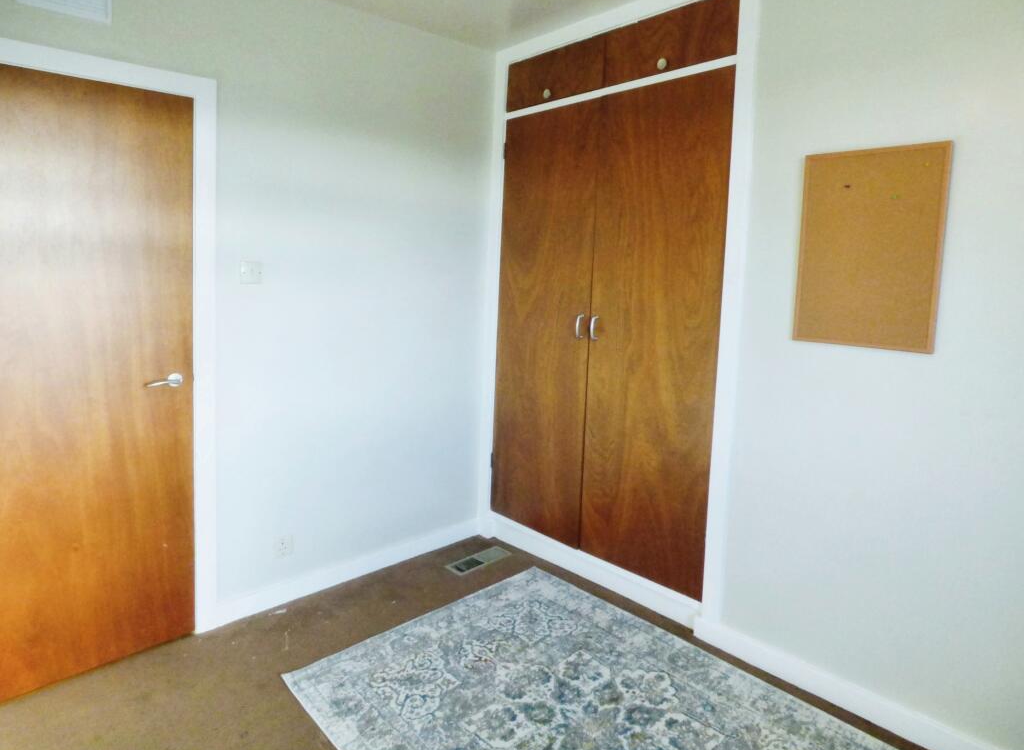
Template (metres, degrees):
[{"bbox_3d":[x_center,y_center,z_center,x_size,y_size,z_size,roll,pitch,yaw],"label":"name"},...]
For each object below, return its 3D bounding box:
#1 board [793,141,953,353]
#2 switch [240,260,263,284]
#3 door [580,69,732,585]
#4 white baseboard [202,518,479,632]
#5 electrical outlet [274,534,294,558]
[{"bbox_3d":[1.099,-0.389,1.834,0.396,0.603,0.018,9,8,44],"label":"board"},{"bbox_3d":[-1.000,-0.396,2.279,0.086,0.088,0.012,-4,7,-40],"label":"switch"},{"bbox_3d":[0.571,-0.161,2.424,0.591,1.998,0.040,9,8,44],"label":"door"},{"bbox_3d":[-0.680,0.860,2.681,1.300,0.096,0.018,-8,10,-39],"label":"white baseboard"},{"bbox_3d":[-0.940,0.712,2.449,0.084,0.098,0.012,-4,7,-40],"label":"electrical outlet"}]

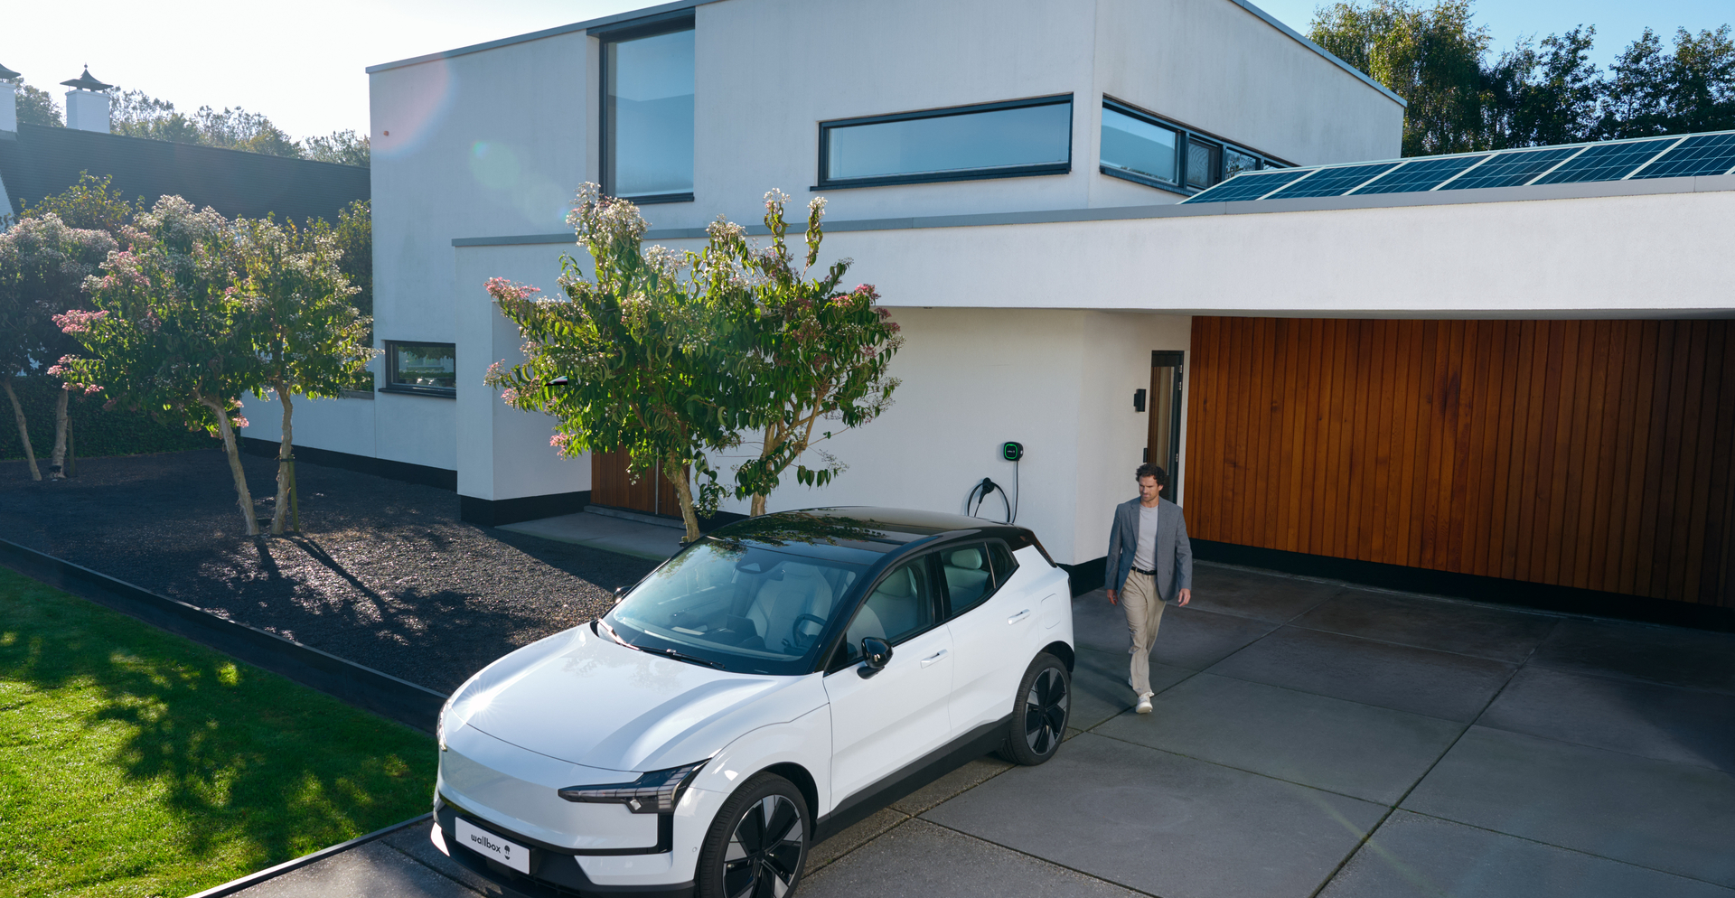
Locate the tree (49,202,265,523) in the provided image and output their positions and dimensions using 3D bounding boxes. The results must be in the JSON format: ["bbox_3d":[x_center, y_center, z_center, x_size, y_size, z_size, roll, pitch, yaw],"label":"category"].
[{"bbox_3d":[-8.793,-0.982,14.361,2.650,4.150,2.500,-3,8,-31],"label":"tree"}]

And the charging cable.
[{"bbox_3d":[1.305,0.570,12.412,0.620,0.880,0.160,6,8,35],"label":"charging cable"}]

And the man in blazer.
[{"bbox_3d":[2.126,1.017,8.710,0.630,1.820,0.550,4,7,27],"label":"man in blazer"}]

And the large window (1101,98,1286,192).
[{"bbox_3d":[4.251,-3.391,14.054,0.130,0.780,6.100,6,9,38],"label":"large window"}]

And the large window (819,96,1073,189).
[{"bbox_3d":[0.768,-3.287,12.551,3.200,0.780,0.120,6,8,35],"label":"large window"}]

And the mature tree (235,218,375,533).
[{"bbox_3d":[-7.063,-0.871,14.402,2.050,3.930,2.100,-2,7,-26],"label":"mature tree"}]

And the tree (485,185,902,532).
[{"bbox_3d":[-1.612,-0.402,10.745,3.750,4.050,3.200,0,7,-9],"label":"tree"}]

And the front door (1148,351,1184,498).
[{"bbox_3d":[3.390,0.117,13.476,0.100,2.460,0.930,6,9,38],"label":"front door"}]

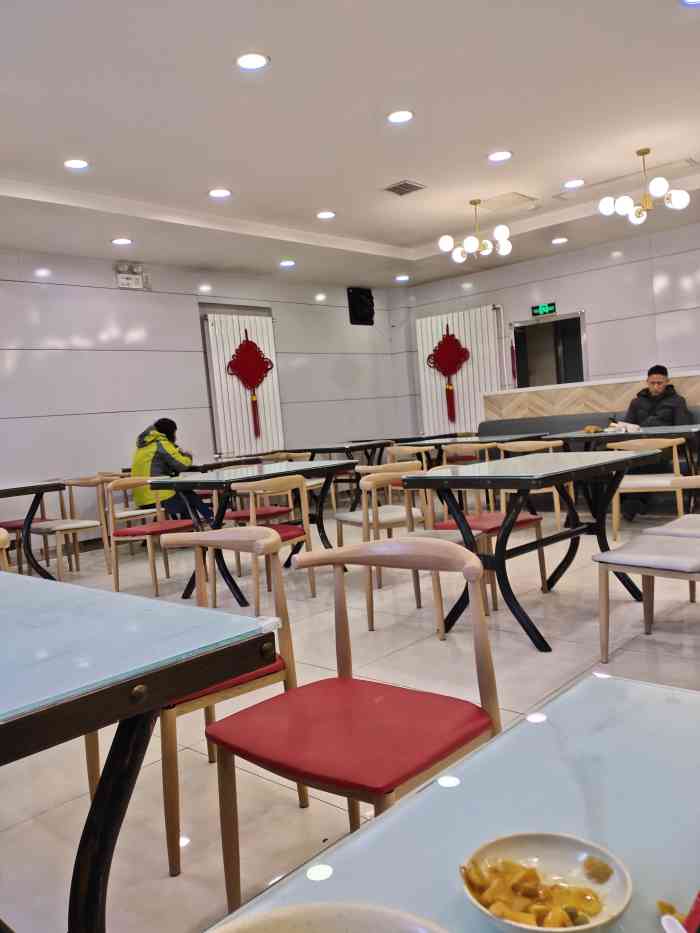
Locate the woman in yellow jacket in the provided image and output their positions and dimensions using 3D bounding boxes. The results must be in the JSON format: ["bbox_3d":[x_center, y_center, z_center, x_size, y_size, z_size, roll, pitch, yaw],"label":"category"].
[{"bbox_3d":[-1.544,0.181,6.207,0.520,1.180,0.760,-1,6,42],"label":"woman in yellow jacket"}]

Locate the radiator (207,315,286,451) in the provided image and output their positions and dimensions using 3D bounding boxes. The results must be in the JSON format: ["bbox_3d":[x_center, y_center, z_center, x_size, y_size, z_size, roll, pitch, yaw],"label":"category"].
[{"bbox_3d":[-1.195,-0.924,8.373,0.090,1.594,0.979,-1,6,42],"label":"radiator"}]

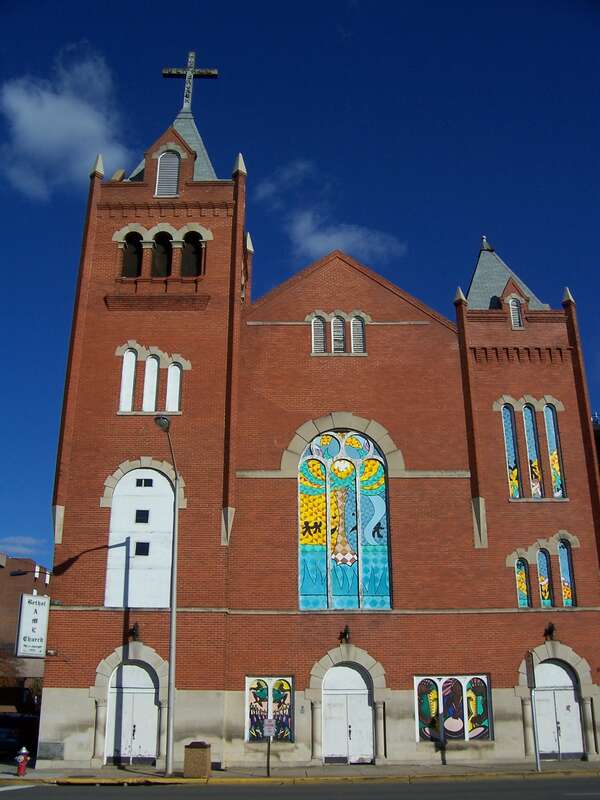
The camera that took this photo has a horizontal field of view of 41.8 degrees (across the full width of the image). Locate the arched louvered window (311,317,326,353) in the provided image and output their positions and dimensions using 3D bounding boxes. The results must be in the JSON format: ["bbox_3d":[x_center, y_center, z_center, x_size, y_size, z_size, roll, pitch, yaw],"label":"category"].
[{"bbox_3d":[0.670,-2.293,28.382,0.492,1.472,0.200,0,-21,0],"label":"arched louvered window"}]

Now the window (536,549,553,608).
[{"bbox_3d":[7.673,5.563,24.559,0.419,1.855,0.250,0,-21,-1],"label":"window"}]

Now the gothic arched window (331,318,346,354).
[{"bbox_3d":[1.361,-2.312,27.633,0.479,1.421,0.250,0,-21,-1],"label":"gothic arched window"}]

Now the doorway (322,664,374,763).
[{"bbox_3d":[1.423,9.353,23.491,1.472,2.800,0.350,0,-21,0],"label":"doorway"}]

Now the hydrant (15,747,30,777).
[{"bbox_3d":[-6.993,9.108,19.810,0.380,0.720,0.360,-6,-22,14],"label":"hydrant"}]

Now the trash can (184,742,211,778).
[{"bbox_3d":[-2.571,8.946,19.578,0.600,0.870,0.600,0,-21,0],"label":"trash can"}]

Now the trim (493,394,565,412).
[{"bbox_3d":[7.725,0.157,26.687,2.370,0.646,0.220,0,-21,0],"label":"trim"}]

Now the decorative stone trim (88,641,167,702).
[{"bbox_3d":[-5.030,8.289,23.943,2.537,1.786,0.400,0,-21,0],"label":"decorative stone trim"}]

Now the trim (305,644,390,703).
[{"bbox_3d":[1.469,8.438,24.280,2.632,1.695,0.400,0,-21,0],"label":"trim"}]

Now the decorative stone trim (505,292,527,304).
[{"bbox_3d":[7.665,-3.619,28.016,0.767,0.447,0.220,0,-21,-1],"label":"decorative stone trim"}]

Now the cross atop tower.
[{"bbox_3d":[-5.028,-14.582,35.888,2.573,3.500,0.300,0,-21,0],"label":"cross atop tower"}]

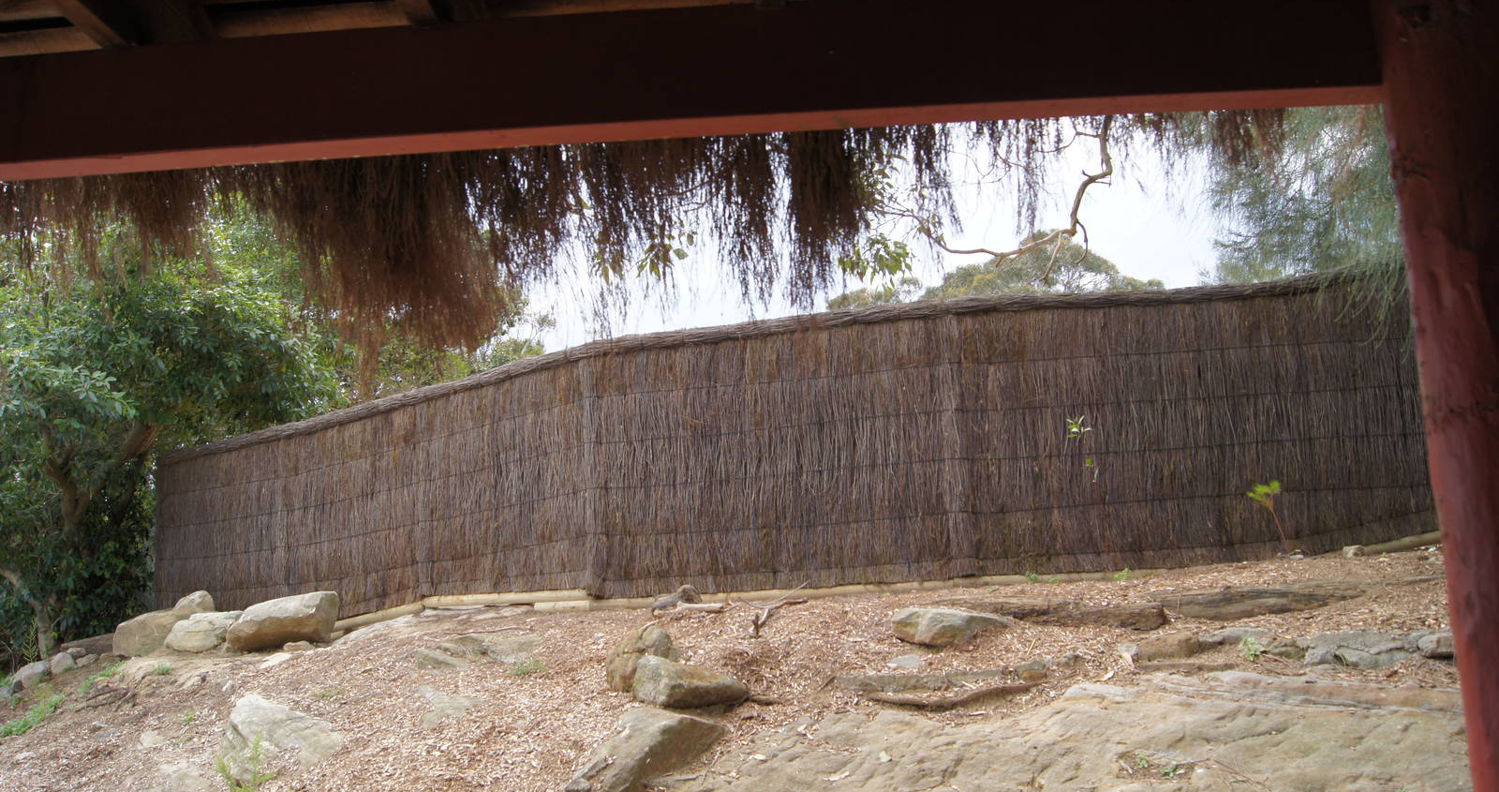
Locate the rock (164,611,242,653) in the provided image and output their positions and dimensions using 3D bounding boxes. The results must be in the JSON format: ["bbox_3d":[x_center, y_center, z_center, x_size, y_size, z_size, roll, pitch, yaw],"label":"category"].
[{"bbox_3d":[-5.145,2.218,10.600,0.673,0.360,0.500,3,-8,-25],"label":"rock"}]

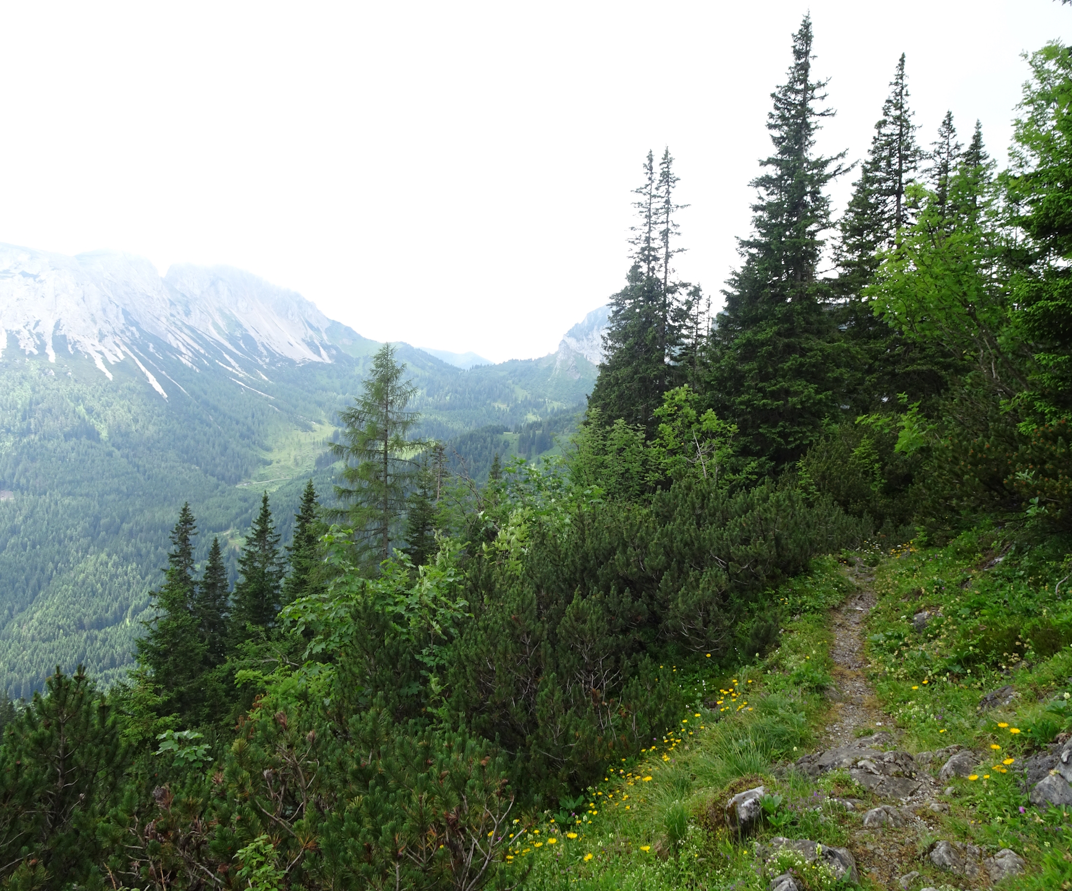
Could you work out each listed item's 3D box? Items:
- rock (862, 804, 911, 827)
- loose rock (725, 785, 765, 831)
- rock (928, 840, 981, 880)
[{"bbox_3d":[1.300,1.355,3.045,0.170,0.075,0.110,2,4,24],"label":"rock"},{"bbox_3d":[0.826,1.429,3.250,0.150,0.155,0.150,1,3,15],"label":"loose rock"},{"bbox_3d":[1.465,1.445,2.880,0.170,0.120,0.150,2,3,28],"label":"rock"}]

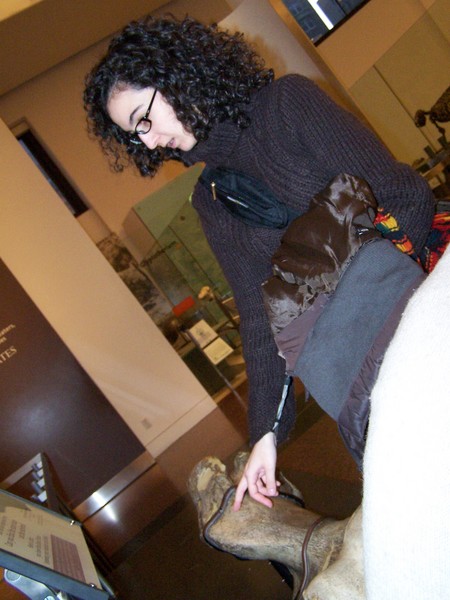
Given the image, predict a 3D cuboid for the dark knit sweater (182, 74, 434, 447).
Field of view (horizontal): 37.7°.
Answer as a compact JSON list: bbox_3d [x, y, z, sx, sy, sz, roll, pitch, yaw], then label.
[{"bbox_3d":[0.145,-0.108,1.363,0.523,0.625,0.369,-34,4,42],"label":"dark knit sweater"}]

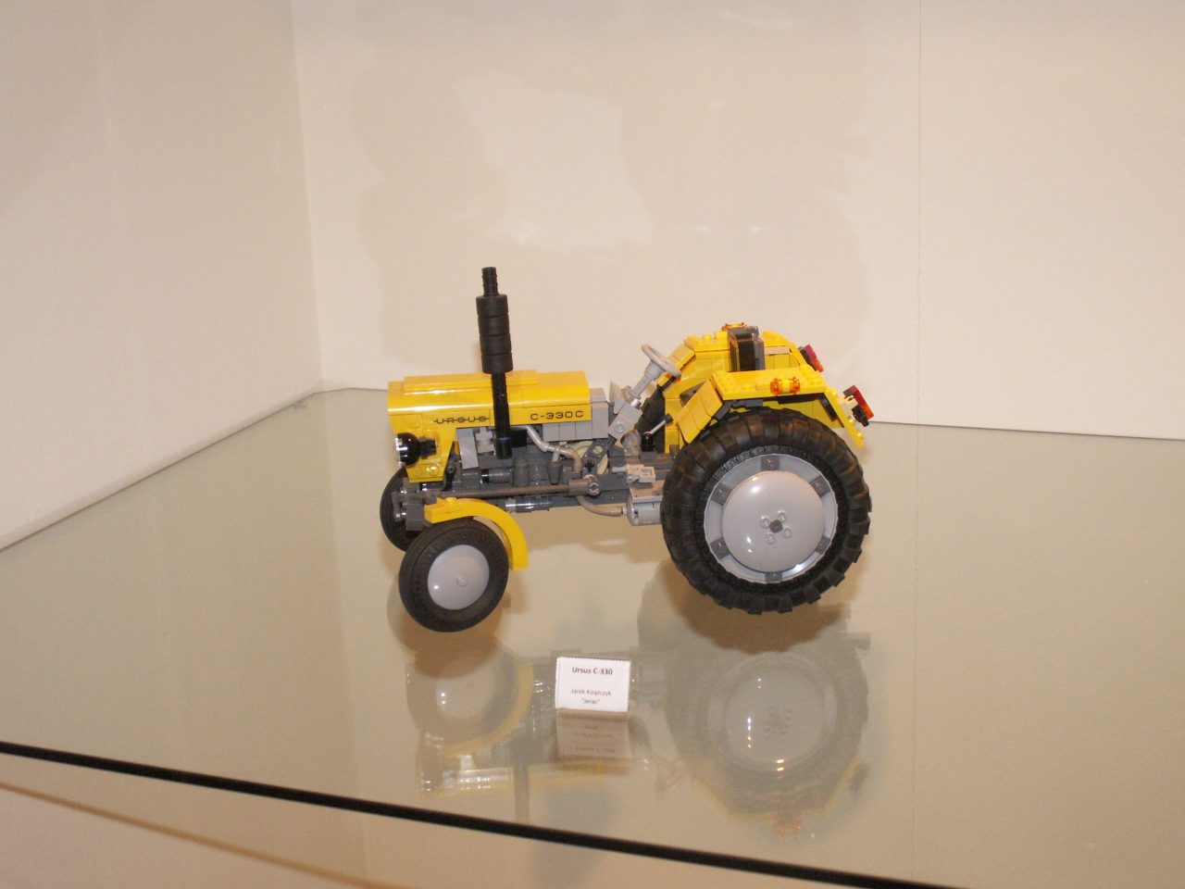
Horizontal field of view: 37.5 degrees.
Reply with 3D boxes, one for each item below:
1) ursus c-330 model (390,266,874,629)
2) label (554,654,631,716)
[{"bbox_3d":[0.011,-0.015,0.866,0.237,0.163,0.175,-3,15,-4],"label":"ursus c-330 model"},{"bbox_3d":[0.000,0.098,0.716,0.031,0.021,0.010,1,15,11],"label":"label"}]

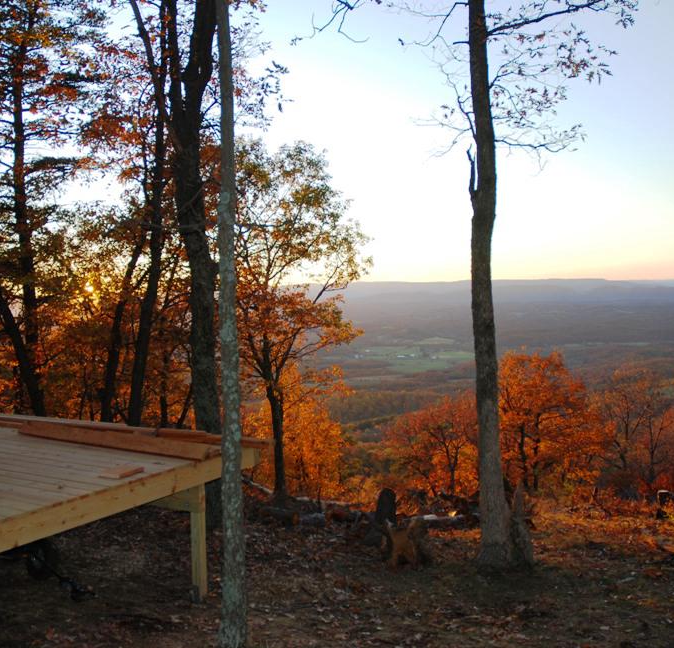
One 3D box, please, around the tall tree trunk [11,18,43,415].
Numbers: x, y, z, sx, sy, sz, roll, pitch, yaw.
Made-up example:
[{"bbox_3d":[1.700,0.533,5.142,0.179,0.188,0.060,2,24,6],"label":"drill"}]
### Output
[{"bbox_3d":[-5.406,-1.488,12.800,0.280,7.870,0.280,-3,0,0],"label":"tall tree trunk"}]

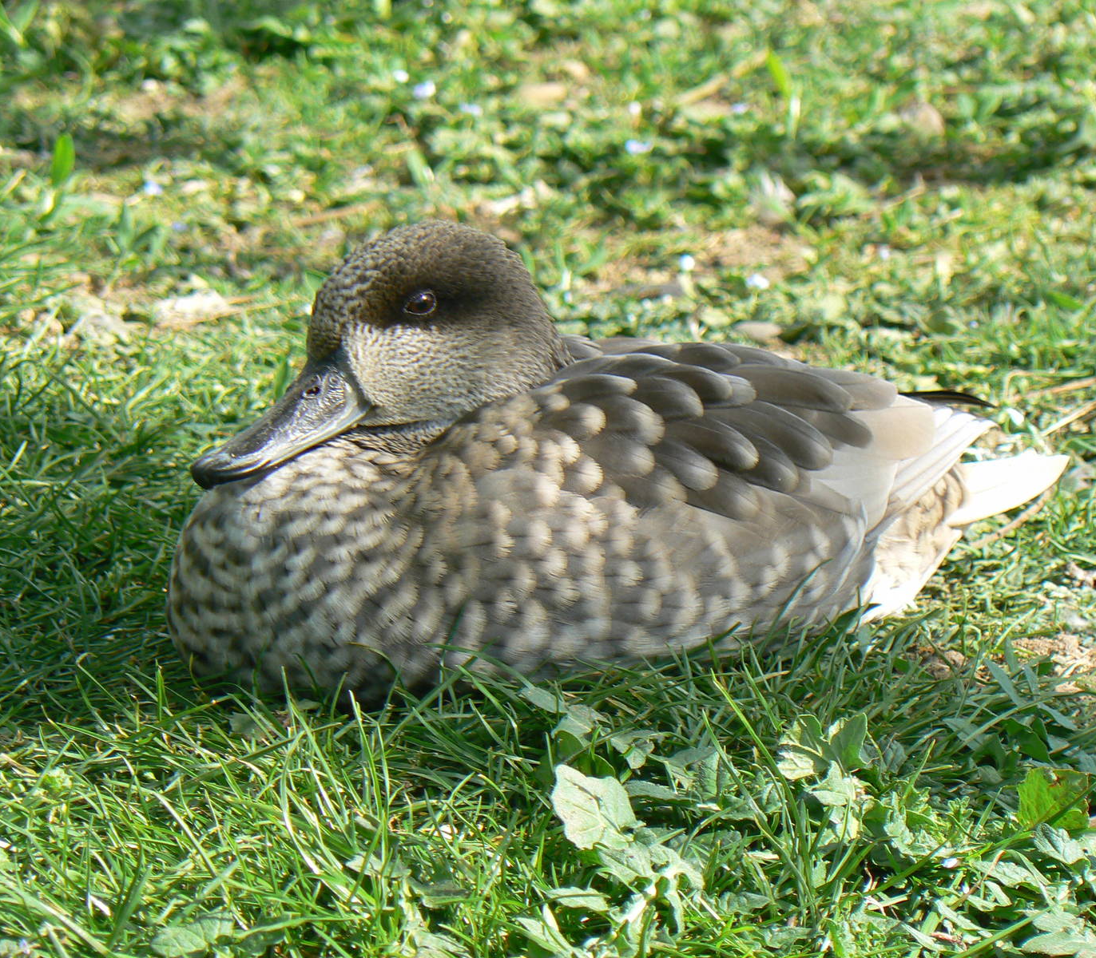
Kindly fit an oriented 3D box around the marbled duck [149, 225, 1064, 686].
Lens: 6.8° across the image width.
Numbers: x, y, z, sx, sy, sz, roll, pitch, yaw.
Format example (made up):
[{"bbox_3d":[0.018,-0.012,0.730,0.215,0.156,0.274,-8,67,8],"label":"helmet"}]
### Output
[{"bbox_3d":[0.024,-0.017,2.650,0.285,0.138,0.145,-10,22,-25],"label":"marbled duck"}]

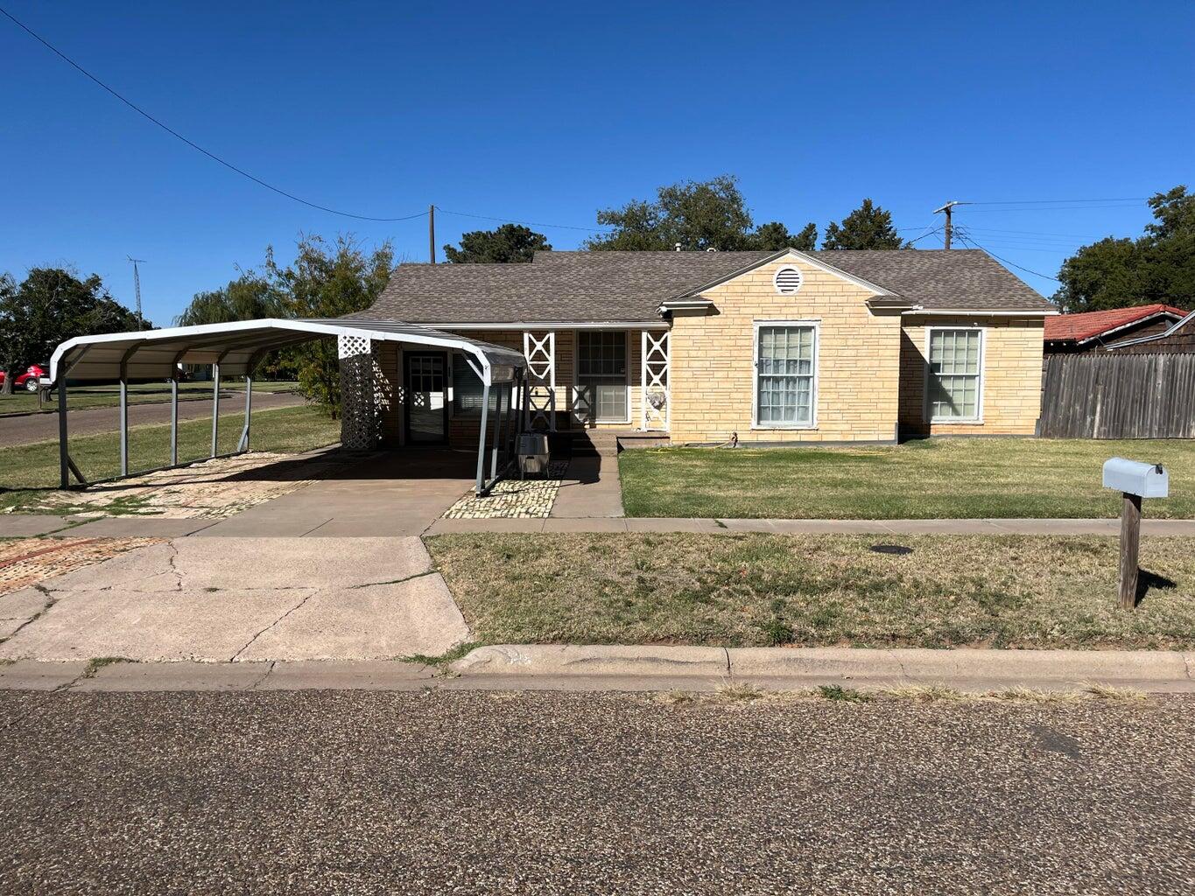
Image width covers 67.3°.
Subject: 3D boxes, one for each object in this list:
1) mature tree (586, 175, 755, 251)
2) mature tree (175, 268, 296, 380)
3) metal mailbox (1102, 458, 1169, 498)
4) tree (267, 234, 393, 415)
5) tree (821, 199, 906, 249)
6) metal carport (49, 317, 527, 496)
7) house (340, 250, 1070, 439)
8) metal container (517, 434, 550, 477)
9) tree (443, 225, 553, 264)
[{"bbox_3d":[3.219,-6.953,39.543,7.842,9.929,7.842,0,5,0],"label":"mature tree"},{"bbox_3d":[-26.327,-8.644,65.495,9.525,8.953,9.525,0,5,0],"label":"mature tree"},{"bbox_3d":[3.835,0.211,6.413,0.170,0.223,0.500,0,5,0],"label":"metal mailbox"},{"bbox_3d":[-8.276,-3.767,28.279,4.255,5.753,4.255,0,5,0],"label":"tree"},{"bbox_3d":[11.209,-6.097,37.611,4.192,8.560,4.192,0,5,0],"label":"tree"},{"bbox_3d":[-4.332,-0.817,15.111,5.876,2.337,6.250,0,5,1],"label":"metal carport"},{"bbox_3d":[2.550,-2.661,22.002,14.800,4.609,9.700,0,5,1],"label":"house"},{"bbox_3d":[-0.976,0.108,13.511,0.512,0.682,0.500,0,5,1],"label":"metal container"},{"bbox_3d":[-4.993,-6.729,44.582,5.559,8.600,5.559,0,5,0],"label":"tree"}]

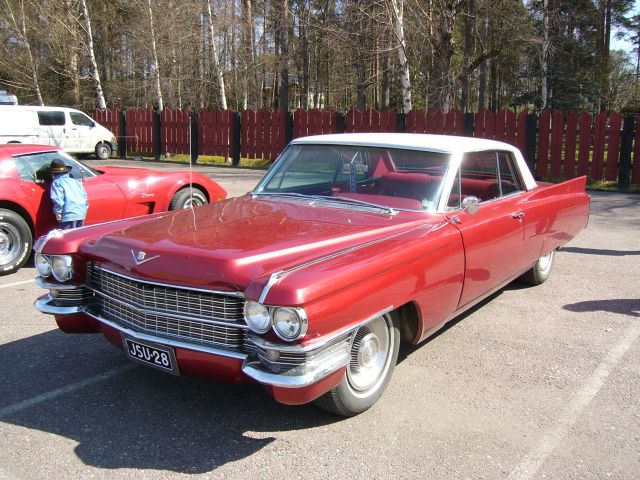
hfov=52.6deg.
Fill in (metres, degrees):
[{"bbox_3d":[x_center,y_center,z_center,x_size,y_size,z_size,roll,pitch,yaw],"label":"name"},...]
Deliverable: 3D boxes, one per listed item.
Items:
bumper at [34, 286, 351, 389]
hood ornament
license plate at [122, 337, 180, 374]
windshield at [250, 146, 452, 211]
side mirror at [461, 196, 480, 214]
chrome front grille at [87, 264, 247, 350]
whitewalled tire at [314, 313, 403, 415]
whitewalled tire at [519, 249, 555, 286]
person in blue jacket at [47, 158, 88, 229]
[{"bbox_3d":[-0.805,0.419,3.340,1.970,0.180,0.420,8,14,34],"label":"bumper"},{"bbox_3d":[-0.872,0.092,3.170,0.200,0.060,0.060,8,14,34],"label":"hood ornament"},{"bbox_3d":[-0.861,0.589,3.294,0.370,0.120,0.030,8,14,34],"label":"license plate"},{"bbox_3d":[0.197,-0.470,4.630,1.520,0.150,0.560,8,57,34],"label":"windshield"},{"bbox_3d":[0.972,-0.227,4.157,0.120,0.120,0.070,8,14,34],"label":"side mirror"},{"bbox_3d":[-0.841,0.336,3.269,1.200,0.300,0.190,8,14,34],"label":"chrome front grille"},{"bbox_3d":[0.191,0.580,3.474,0.200,0.700,0.700,8,14,34],"label":"whitewalled tire"},{"bbox_3d":[2.061,0.071,6.132,0.200,0.700,0.700,8,14,34],"label":"whitewalled tire"},{"bbox_3d":[-2.539,-0.282,6.579,0.340,1.100,0.360,11,15,42],"label":"person in blue jacket"}]

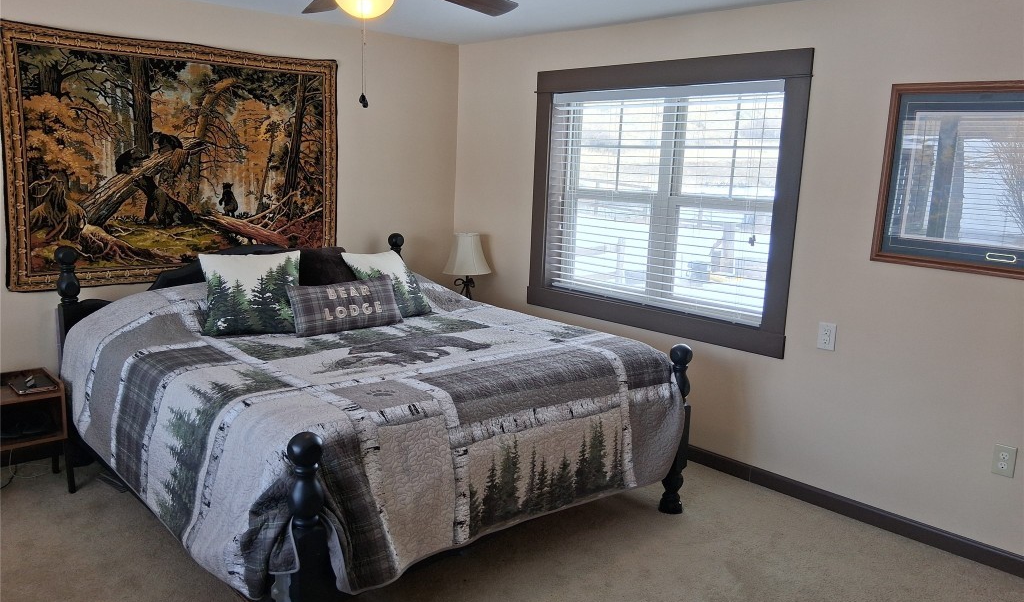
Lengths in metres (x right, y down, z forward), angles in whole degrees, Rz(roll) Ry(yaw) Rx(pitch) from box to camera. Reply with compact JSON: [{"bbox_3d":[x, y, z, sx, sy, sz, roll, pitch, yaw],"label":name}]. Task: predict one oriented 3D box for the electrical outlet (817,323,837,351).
[{"bbox_3d":[1.367,0.158,3.336,0.008,0.117,0.072,-8,14,-43],"label":"electrical outlet"}]

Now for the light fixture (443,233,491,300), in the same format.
[{"bbox_3d":[-0.286,-0.165,4.805,0.304,0.507,0.304,2,10,0],"label":"light fixture"}]

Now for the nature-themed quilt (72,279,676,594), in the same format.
[{"bbox_3d":[-0.623,0.327,3.343,1.888,0.646,2.105,-8,14,-43],"label":"nature-themed quilt"}]

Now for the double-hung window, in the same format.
[{"bbox_3d":[0.714,-0.526,3.980,0.110,1.352,1.653,-8,14,-43],"label":"double-hung window"}]

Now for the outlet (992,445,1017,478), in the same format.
[{"bbox_3d":[1.850,0.600,2.888,0.008,0.117,0.072,-8,14,-43],"label":"outlet"}]

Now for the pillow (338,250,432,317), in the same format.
[{"bbox_3d":[-0.608,-0.082,3.789,0.140,0.405,0.399,-34,-12,33],"label":"pillow"}]

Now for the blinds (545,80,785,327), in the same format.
[{"bbox_3d":[0.710,-0.535,3.991,0.055,1.114,1.396,-8,14,-43],"label":"blinds"}]

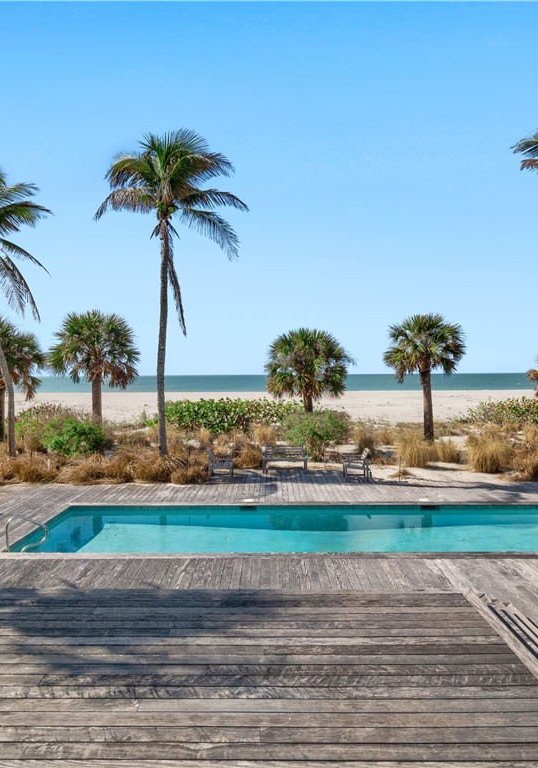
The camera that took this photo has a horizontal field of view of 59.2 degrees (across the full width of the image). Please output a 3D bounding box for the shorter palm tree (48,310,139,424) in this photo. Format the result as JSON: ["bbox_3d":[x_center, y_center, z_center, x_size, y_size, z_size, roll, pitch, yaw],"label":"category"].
[{"bbox_3d":[-7.898,-0.383,21.300,4.140,5.850,4.000,0,1,0],"label":"shorter palm tree"}]

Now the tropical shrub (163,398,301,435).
[{"bbox_3d":[-1.943,1.784,25.200,7.490,2.020,3.000,0,1,0],"label":"tropical shrub"}]

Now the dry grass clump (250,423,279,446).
[{"bbox_3d":[-0.239,2.173,20.550,1.213,1.005,1.150,0,1,0],"label":"dry grass clump"}]

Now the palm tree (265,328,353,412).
[{"bbox_3d":[1.908,-0.047,22.300,4.150,5.140,3.900,0,1,0],"label":"palm tree"}]

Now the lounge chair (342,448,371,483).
[{"bbox_3d":[2.500,2.272,13.448,0.700,0.880,0.610,0,1,0],"label":"lounge chair"}]

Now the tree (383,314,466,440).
[{"bbox_3d":[6.998,-0.225,21.300,3.690,5.810,3.600,0,1,0],"label":"tree"}]

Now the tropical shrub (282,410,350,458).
[{"bbox_3d":[1.655,1.771,17.139,2.400,1.750,2.200,0,1,0],"label":"tropical shrub"}]

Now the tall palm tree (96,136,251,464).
[{"bbox_3d":[-3.829,-3.518,18.400,5.990,12.670,5.800,0,1,0],"label":"tall palm tree"}]

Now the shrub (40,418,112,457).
[{"bbox_3d":[-7.483,1.973,18.442,2.650,1.450,2.200,0,1,0],"label":"shrub"}]

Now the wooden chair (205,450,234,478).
[{"bbox_3d":[-1.380,2.305,13.698,0.710,0.870,0.610,0,1,0],"label":"wooden chair"}]

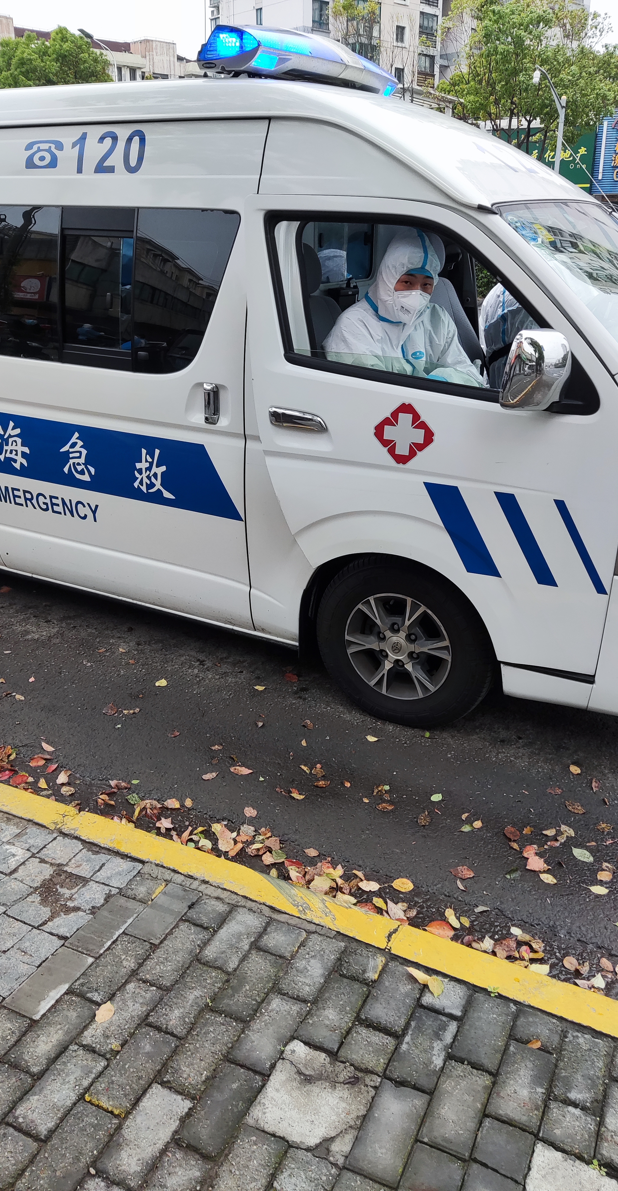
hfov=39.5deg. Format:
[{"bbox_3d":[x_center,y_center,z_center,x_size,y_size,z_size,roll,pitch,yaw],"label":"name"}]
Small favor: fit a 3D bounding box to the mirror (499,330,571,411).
[{"bbox_3d":[0.632,-0.632,2.396,0.180,0.235,0.115,-21,32,-38],"label":"mirror"}]

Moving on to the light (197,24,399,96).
[{"bbox_3d":[0.047,-2.087,3.382,0.335,0.175,1.260,13,27,25],"label":"light"}]

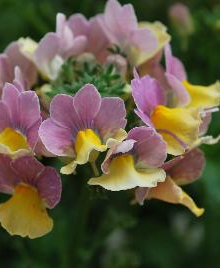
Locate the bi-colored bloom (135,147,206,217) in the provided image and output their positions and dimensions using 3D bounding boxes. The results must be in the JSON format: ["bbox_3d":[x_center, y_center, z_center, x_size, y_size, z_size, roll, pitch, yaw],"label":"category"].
[{"bbox_3d":[0.017,0.014,0.262,0.017,0.017,0.019,17,21,-12],"label":"bi-colored bloom"}]

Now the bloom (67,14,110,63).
[{"bbox_3d":[-0.007,-0.029,0.290,0.019,0.019,0.015,0,29,0],"label":"bloom"}]

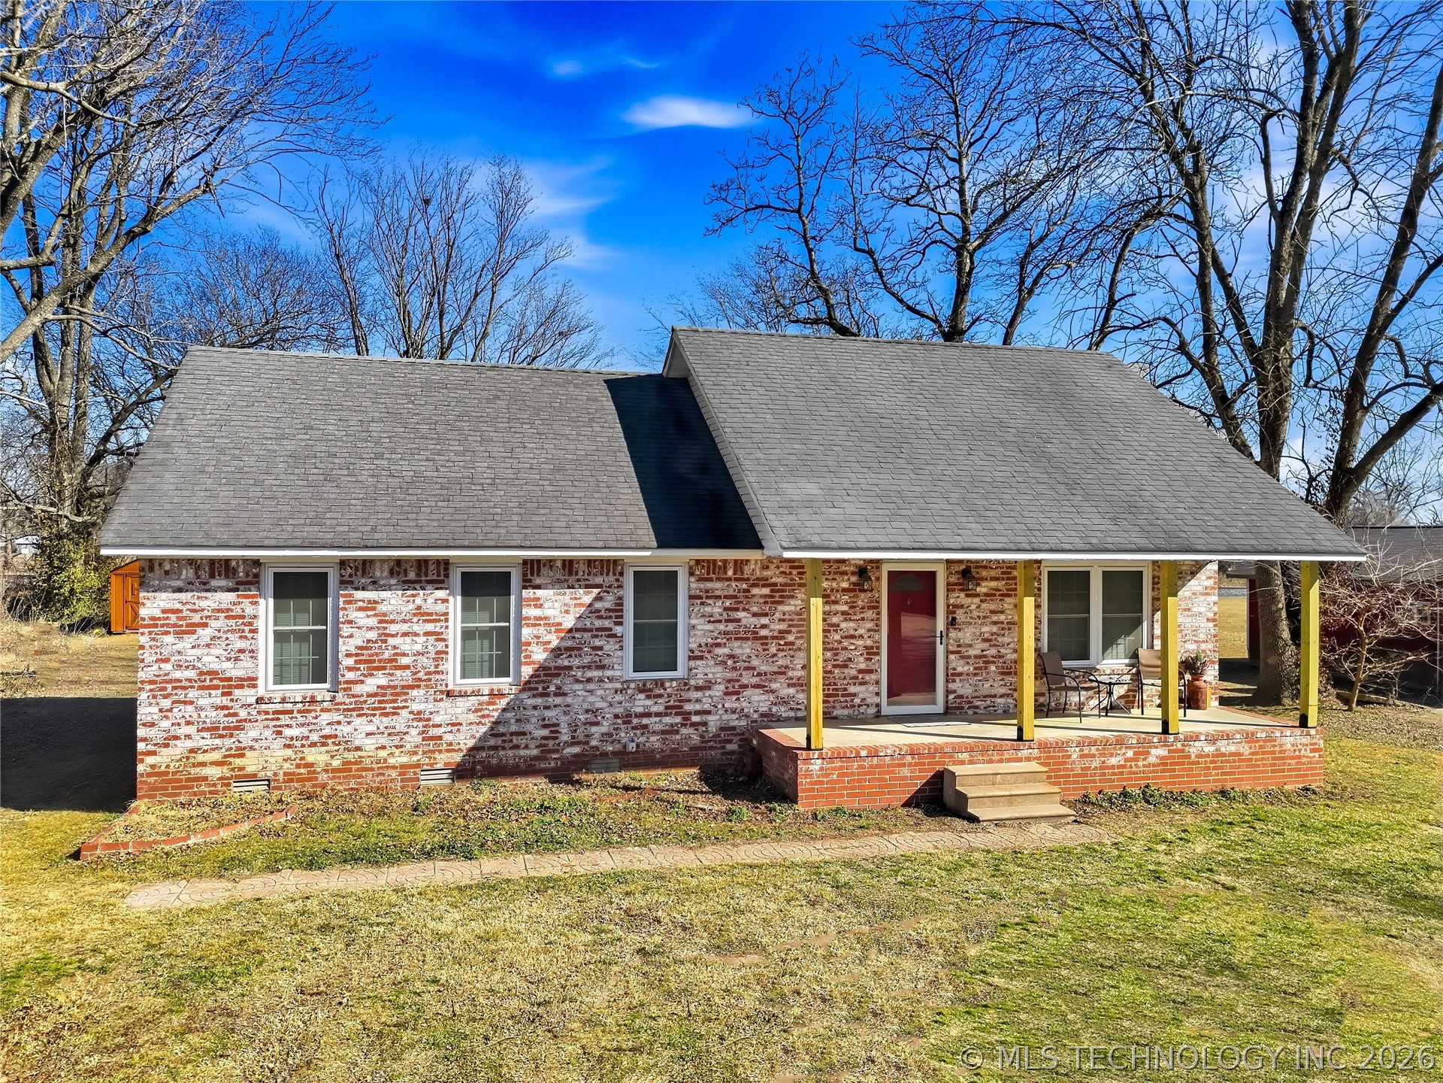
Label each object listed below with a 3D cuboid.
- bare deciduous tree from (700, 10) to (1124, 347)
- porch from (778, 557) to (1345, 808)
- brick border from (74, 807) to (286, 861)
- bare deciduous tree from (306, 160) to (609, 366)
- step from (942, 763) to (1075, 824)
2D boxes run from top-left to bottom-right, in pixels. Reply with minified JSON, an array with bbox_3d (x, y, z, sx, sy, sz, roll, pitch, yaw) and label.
[{"bbox_3d":[5.500,-6.200,29.000,12.100,18.600,11.500,0,0,0],"label":"bare deciduous tree"},{"bbox_3d":[4.279,1.700,13.430,7.440,3.010,1.950,0,0,-14],"label":"porch"},{"bbox_3d":[-5.738,3.101,10.999,1.800,0.170,1.620,0,0,-14],"label":"brick border"},{"bbox_3d":[-8.900,-5.000,34.000,10.100,16.200,9.500,0,0,0],"label":"bare deciduous tree"},{"bbox_3d":[3.351,2.954,11.725,1.210,0.430,1.064,0,0,-14],"label":"step"}]

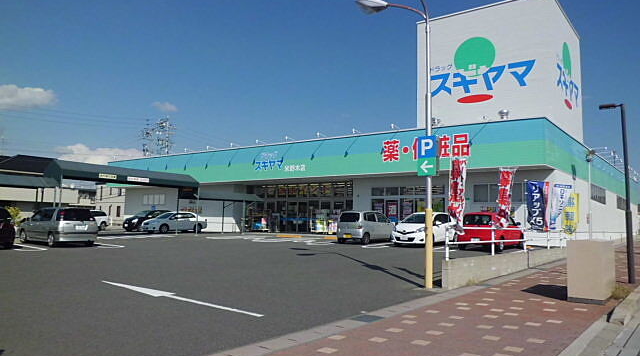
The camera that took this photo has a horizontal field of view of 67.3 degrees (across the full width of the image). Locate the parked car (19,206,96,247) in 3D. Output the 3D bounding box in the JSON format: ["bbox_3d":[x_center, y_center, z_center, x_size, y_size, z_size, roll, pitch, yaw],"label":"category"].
[{"bbox_3d":[-10.950,2.010,20.050,4.150,1.550,1.690,-3,-6,38],"label":"parked car"}]

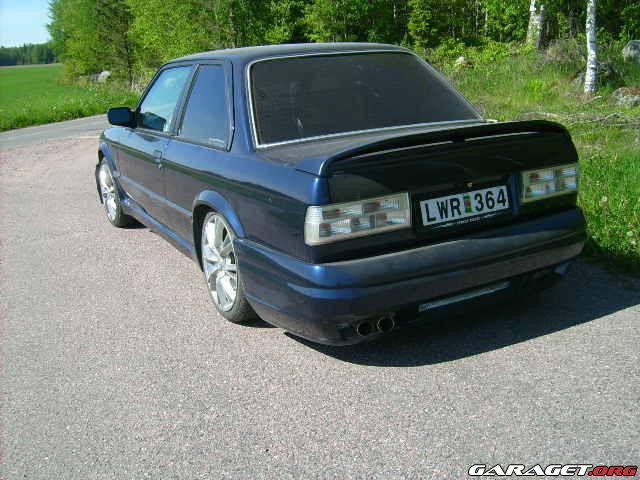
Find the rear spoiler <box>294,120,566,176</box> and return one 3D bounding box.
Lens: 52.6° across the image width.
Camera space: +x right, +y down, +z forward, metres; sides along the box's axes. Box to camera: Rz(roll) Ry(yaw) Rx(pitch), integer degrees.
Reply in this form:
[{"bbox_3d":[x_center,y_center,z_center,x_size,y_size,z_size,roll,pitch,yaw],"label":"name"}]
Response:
[{"bbox_3d":[0.541,-0.430,2.780,1.270,0.150,0.320,-12,17,-28],"label":"rear spoiler"}]

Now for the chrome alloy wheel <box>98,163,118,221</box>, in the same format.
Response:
[{"bbox_3d":[-1.667,-0.412,5.399,0.200,0.475,0.475,-12,17,-28],"label":"chrome alloy wheel"}]

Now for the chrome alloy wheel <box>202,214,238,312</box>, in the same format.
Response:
[{"bbox_3d":[-0.410,0.101,3.217,0.200,0.475,0.475,-12,17,-28],"label":"chrome alloy wheel"}]

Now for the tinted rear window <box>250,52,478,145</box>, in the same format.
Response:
[{"bbox_3d":[0.200,-0.769,3.284,1.310,0.080,0.555,-12,61,-28],"label":"tinted rear window"}]

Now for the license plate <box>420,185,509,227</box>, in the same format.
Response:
[{"bbox_3d":[0.620,-0.149,2.742,0.480,0.110,0.012,-12,6,-28],"label":"license plate"}]

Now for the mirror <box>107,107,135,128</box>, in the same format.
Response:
[{"bbox_3d":[-1.368,-0.847,4.396,0.180,0.122,0.120,-12,17,-28],"label":"mirror"}]

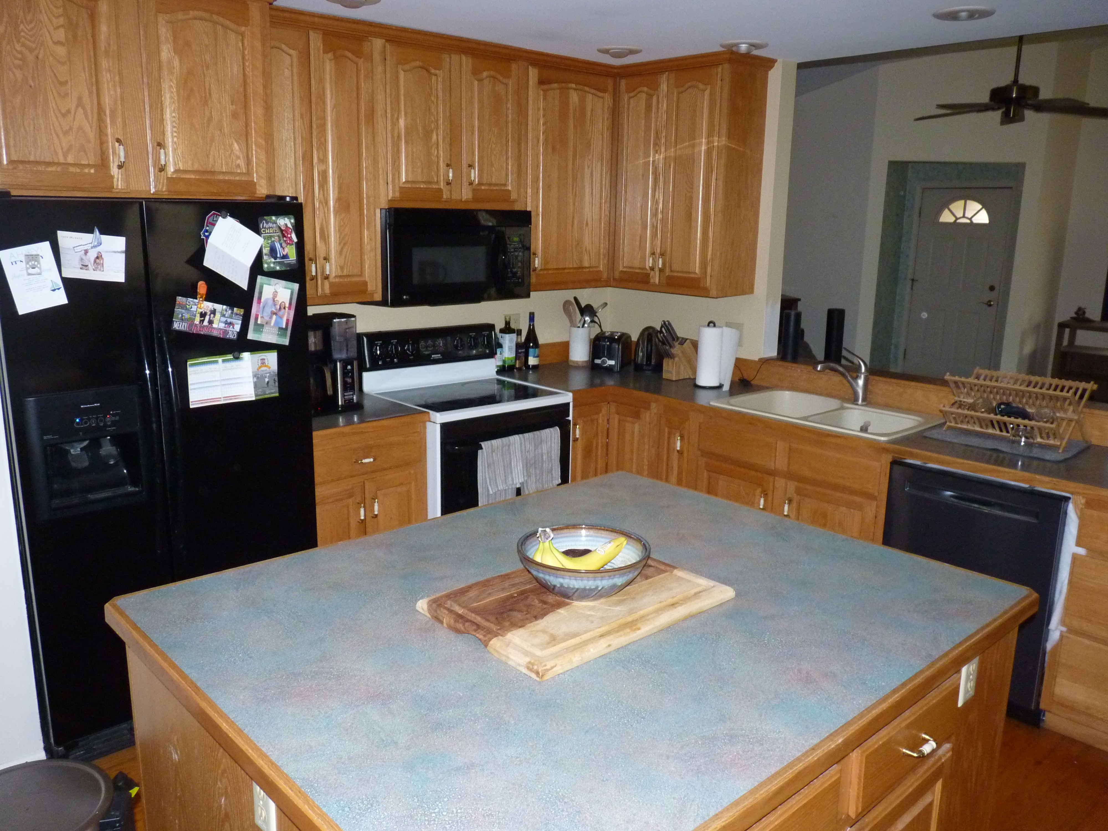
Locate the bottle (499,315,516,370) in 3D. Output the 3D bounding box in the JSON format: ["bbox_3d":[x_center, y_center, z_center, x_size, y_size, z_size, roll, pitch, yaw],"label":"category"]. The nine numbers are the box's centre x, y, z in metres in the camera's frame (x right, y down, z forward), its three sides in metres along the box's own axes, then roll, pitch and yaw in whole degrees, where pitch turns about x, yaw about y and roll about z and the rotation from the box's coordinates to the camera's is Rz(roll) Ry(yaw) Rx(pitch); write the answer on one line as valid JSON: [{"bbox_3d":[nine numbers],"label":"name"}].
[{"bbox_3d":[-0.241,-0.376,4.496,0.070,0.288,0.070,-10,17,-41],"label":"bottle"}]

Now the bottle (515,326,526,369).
[{"bbox_3d":[-0.176,-0.350,4.535,0.052,0.222,0.052,1,13,0],"label":"bottle"}]

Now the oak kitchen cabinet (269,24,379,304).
[{"bbox_3d":[-1.051,-0.998,3.534,0.620,1.059,0.333,-10,17,-41],"label":"oak kitchen cabinet"}]

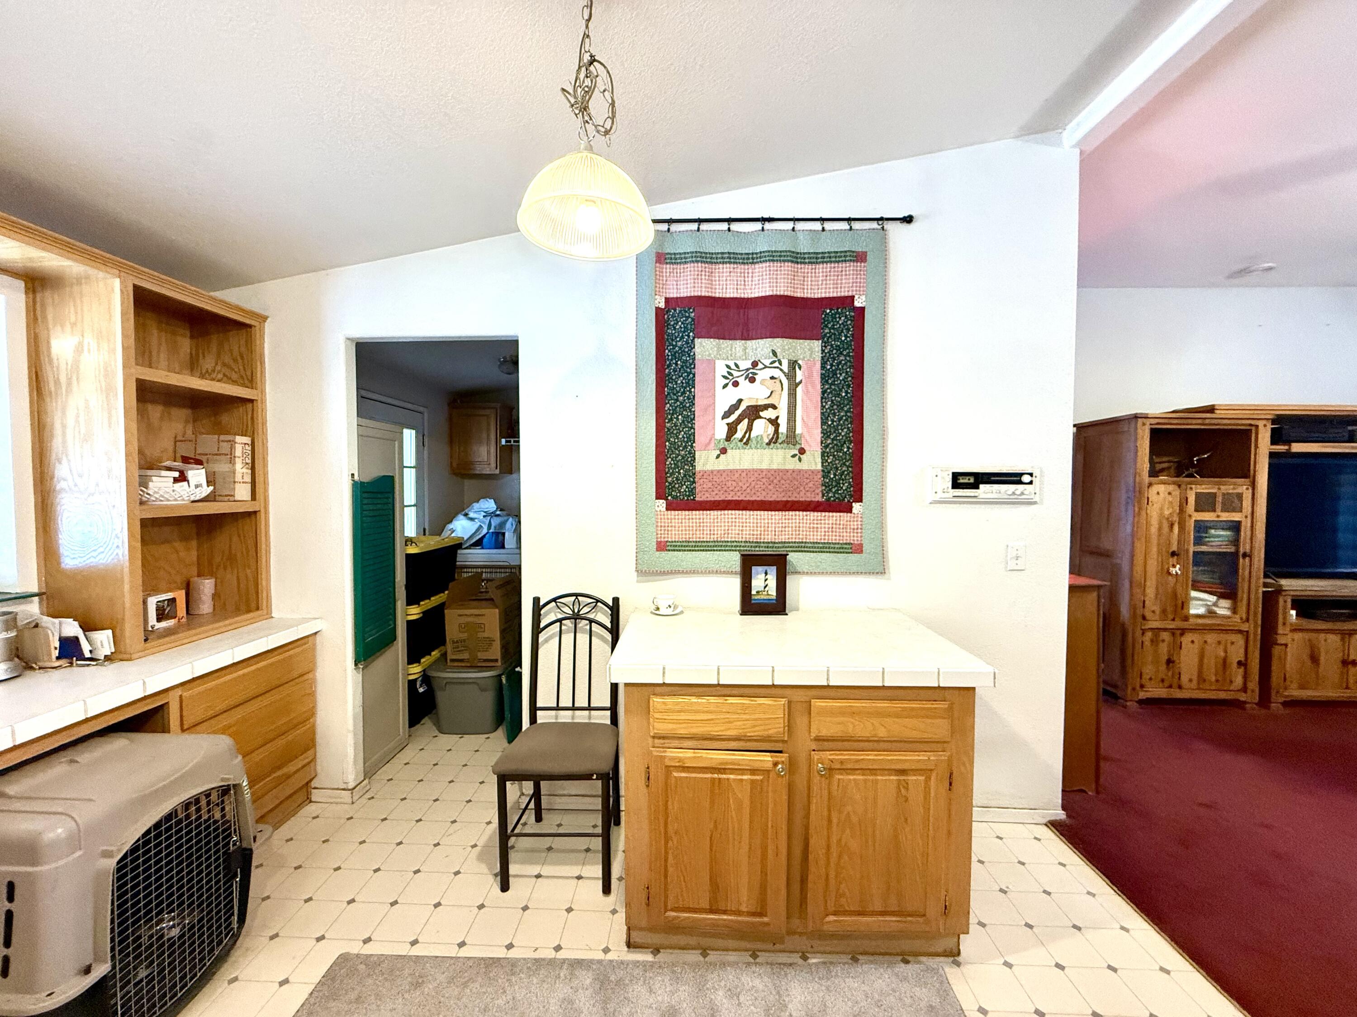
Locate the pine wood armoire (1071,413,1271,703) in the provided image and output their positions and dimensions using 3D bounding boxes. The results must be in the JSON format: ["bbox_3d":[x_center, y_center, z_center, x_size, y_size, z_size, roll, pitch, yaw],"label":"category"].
[{"bbox_3d":[3.349,0.336,3.828,0.825,1.900,0.600,0,2,2],"label":"pine wood armoire"}]

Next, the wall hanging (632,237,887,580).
[{"bbox_3d":[0.341,-0.437,2.277,1.035,1.429,0.040,0,2,2],"label":"wall hanging"}]

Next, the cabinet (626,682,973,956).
[{"bbox_3d":[0.360,0.927,1.953,1.014,0.867,0.710,0,2,2],"label":"cabinet"}]

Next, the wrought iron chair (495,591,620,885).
[{"bbox_3d":[-0.436,0.859,2.132,0.422,0.980,0.480,0,2,2],"label":"wrought iron chair"}]

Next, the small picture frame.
[{"bbox_3d":[0.345,0.305,2.238,0.192,0.244,0.075,0,2,2],"label":"small picture frame"}]

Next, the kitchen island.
[{"bbox_3d":[0.364,0.899,1.974,1.097,0.921,0.790,0,2,2],"label":"kitchen island"}]

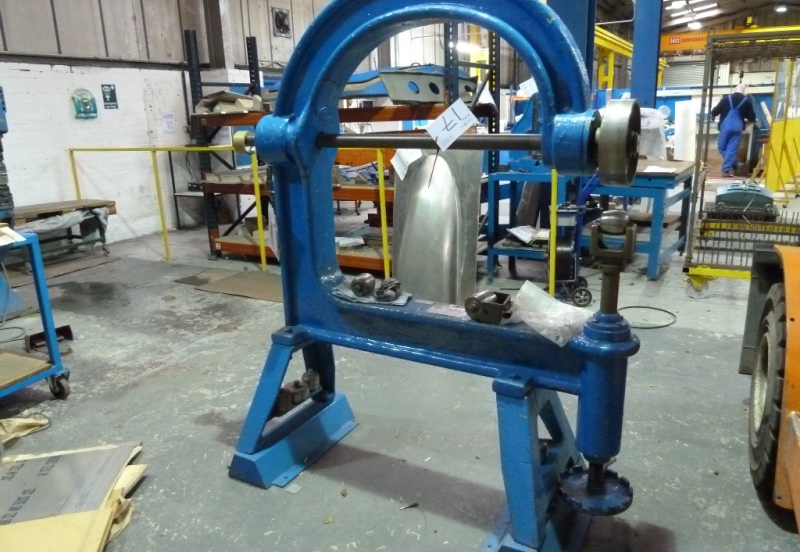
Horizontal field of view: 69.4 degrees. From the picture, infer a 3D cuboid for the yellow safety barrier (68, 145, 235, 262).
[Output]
[{"bbox_3d":[-2.470,-0.714,5.902,2.511,1.147,0.050,6,17,26],"label":"yellow safety barrier"}]

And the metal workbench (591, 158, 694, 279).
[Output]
[{"bbox_3d":[2.138,-0.561,5.320,0.943,0.864,1.211,9,19,35],"label":"metal workbench"}]

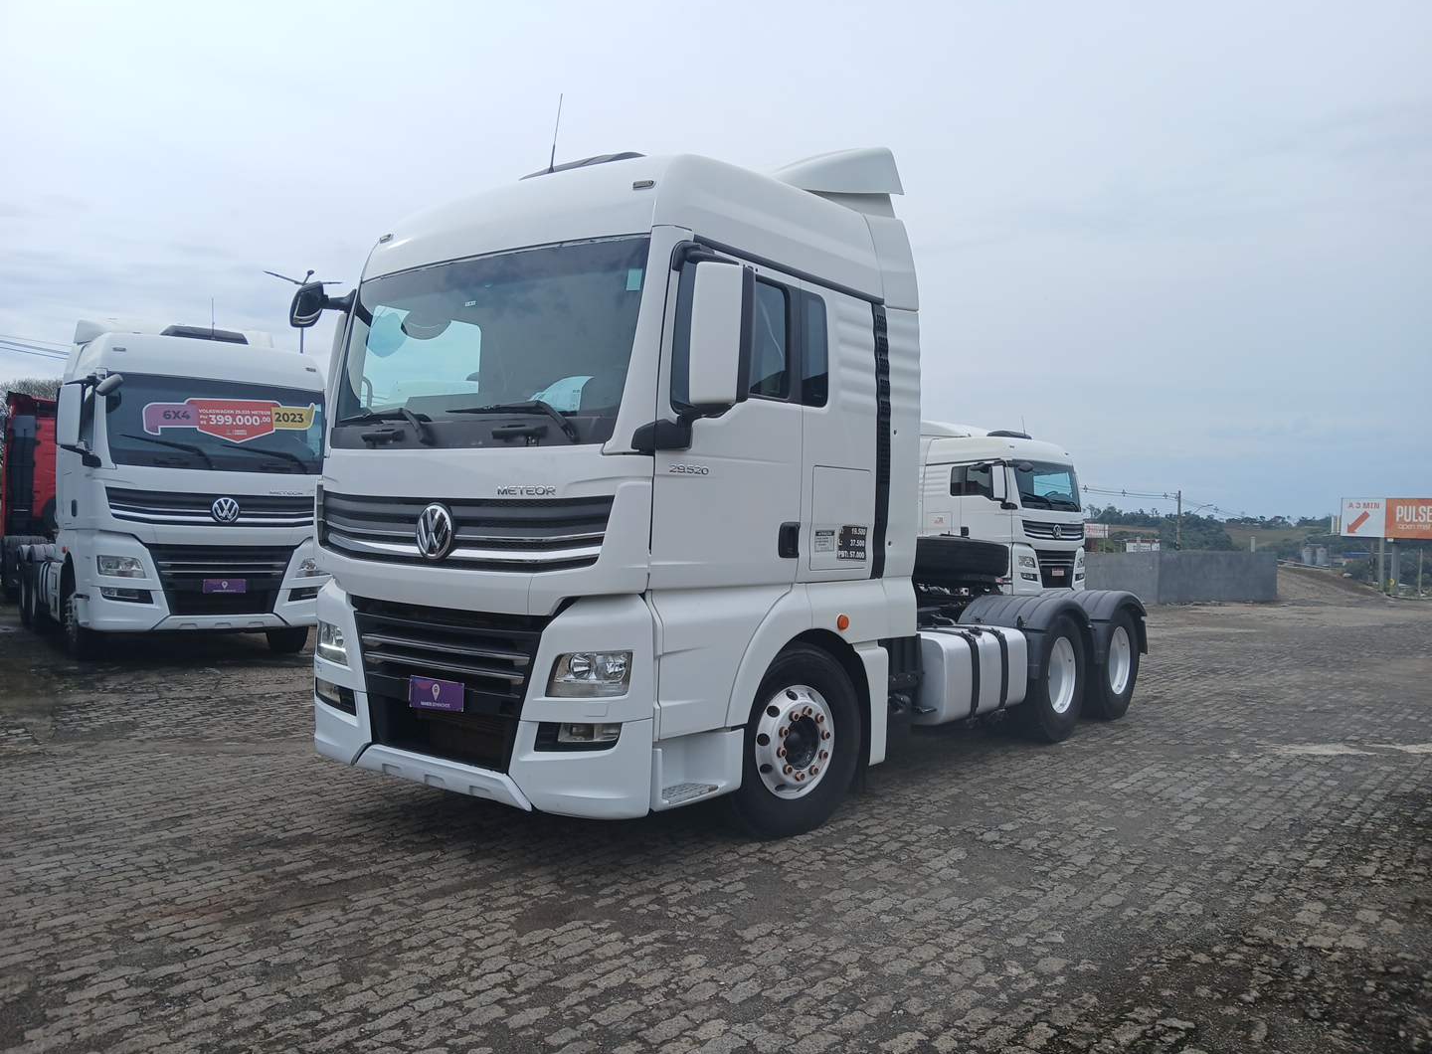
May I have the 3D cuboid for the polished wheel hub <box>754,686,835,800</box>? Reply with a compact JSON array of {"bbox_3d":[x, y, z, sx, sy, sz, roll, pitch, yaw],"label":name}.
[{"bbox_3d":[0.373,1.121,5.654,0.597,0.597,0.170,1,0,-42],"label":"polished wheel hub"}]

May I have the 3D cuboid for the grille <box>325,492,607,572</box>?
[{"bbox_3d":[-1.315,0.019,5.226,2.180,0.360,0.170,2,0,38],"label":"grille"}]

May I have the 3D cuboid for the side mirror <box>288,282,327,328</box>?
[{"bbox_3d":[-2.204,-1.197,5.817,0.220,0.240,0.160,2,0,17],"label":"side mirror"}]

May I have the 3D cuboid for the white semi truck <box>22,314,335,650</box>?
[{"bbox_3d":[-7.248,-0.554,14.054,2.620,3.760,7.190,1,0,-37],"label":"white semi truck"}]

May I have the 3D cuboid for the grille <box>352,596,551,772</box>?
[{"bbox_3d":[-1.330,0.759,5.238,1.480,0.745,0.130,2,0,38],"label":"grille"}]

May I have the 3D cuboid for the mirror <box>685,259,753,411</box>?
[{"bbox_3d":[0.030,-0.820,4.683,0.270,0.660,0.170,2,0,13],"label":"mirror"}]

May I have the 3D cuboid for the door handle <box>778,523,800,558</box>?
[{"bbox_3d":[0.352,0.071,5.410,0.055,0.172,0.190,2,0,38],"label":"door handle"}]

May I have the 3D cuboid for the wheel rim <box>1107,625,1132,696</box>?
[{"bbox_3d":[3.495,1.180,9.539,0.170,0.597,0.597,2,0,38],"label":"wheel rim"}]

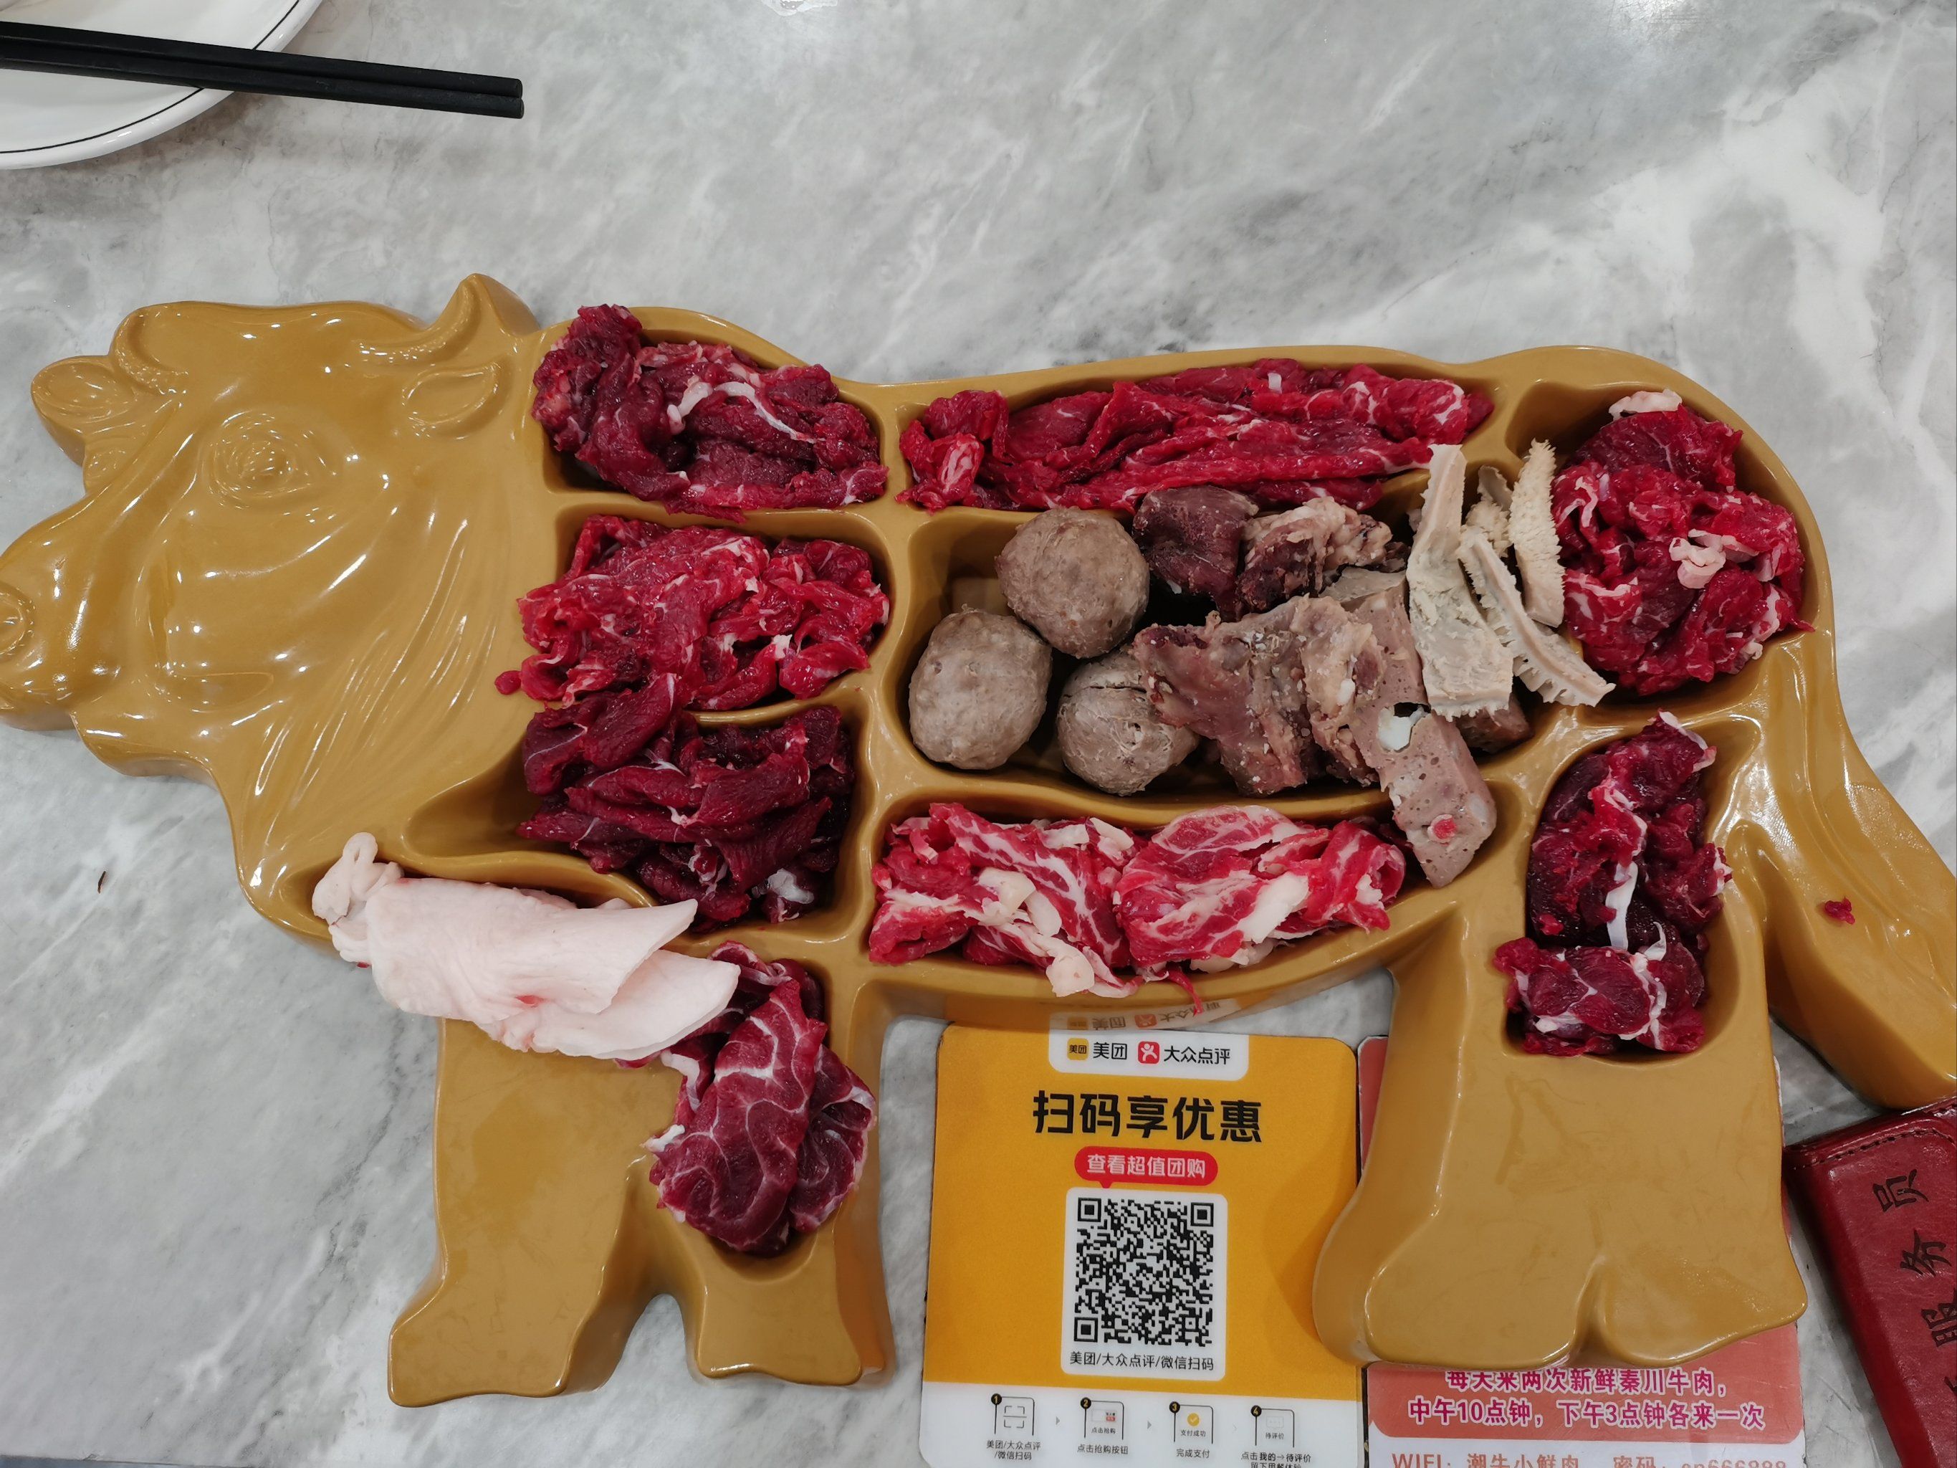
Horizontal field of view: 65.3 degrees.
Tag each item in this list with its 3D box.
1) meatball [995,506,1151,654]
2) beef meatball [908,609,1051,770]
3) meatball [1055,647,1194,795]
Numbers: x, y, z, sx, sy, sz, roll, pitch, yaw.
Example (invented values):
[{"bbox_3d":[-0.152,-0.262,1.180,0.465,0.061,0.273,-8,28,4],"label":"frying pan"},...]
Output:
[{"bbox_3d":[0.024,-0.038,0.383,0.038,0.037,0.037,0,76,2],"label":"meatball"},{"bbox_3d":[0.000,-0.011,0.381,0.035,0.037,0.040,0,76,2],"label":"beef meatball"},{"bbox_3d":[0.037,-0.003,0.379,0.035,0.035,0.036,0,76,2],"label":"meatball"}]

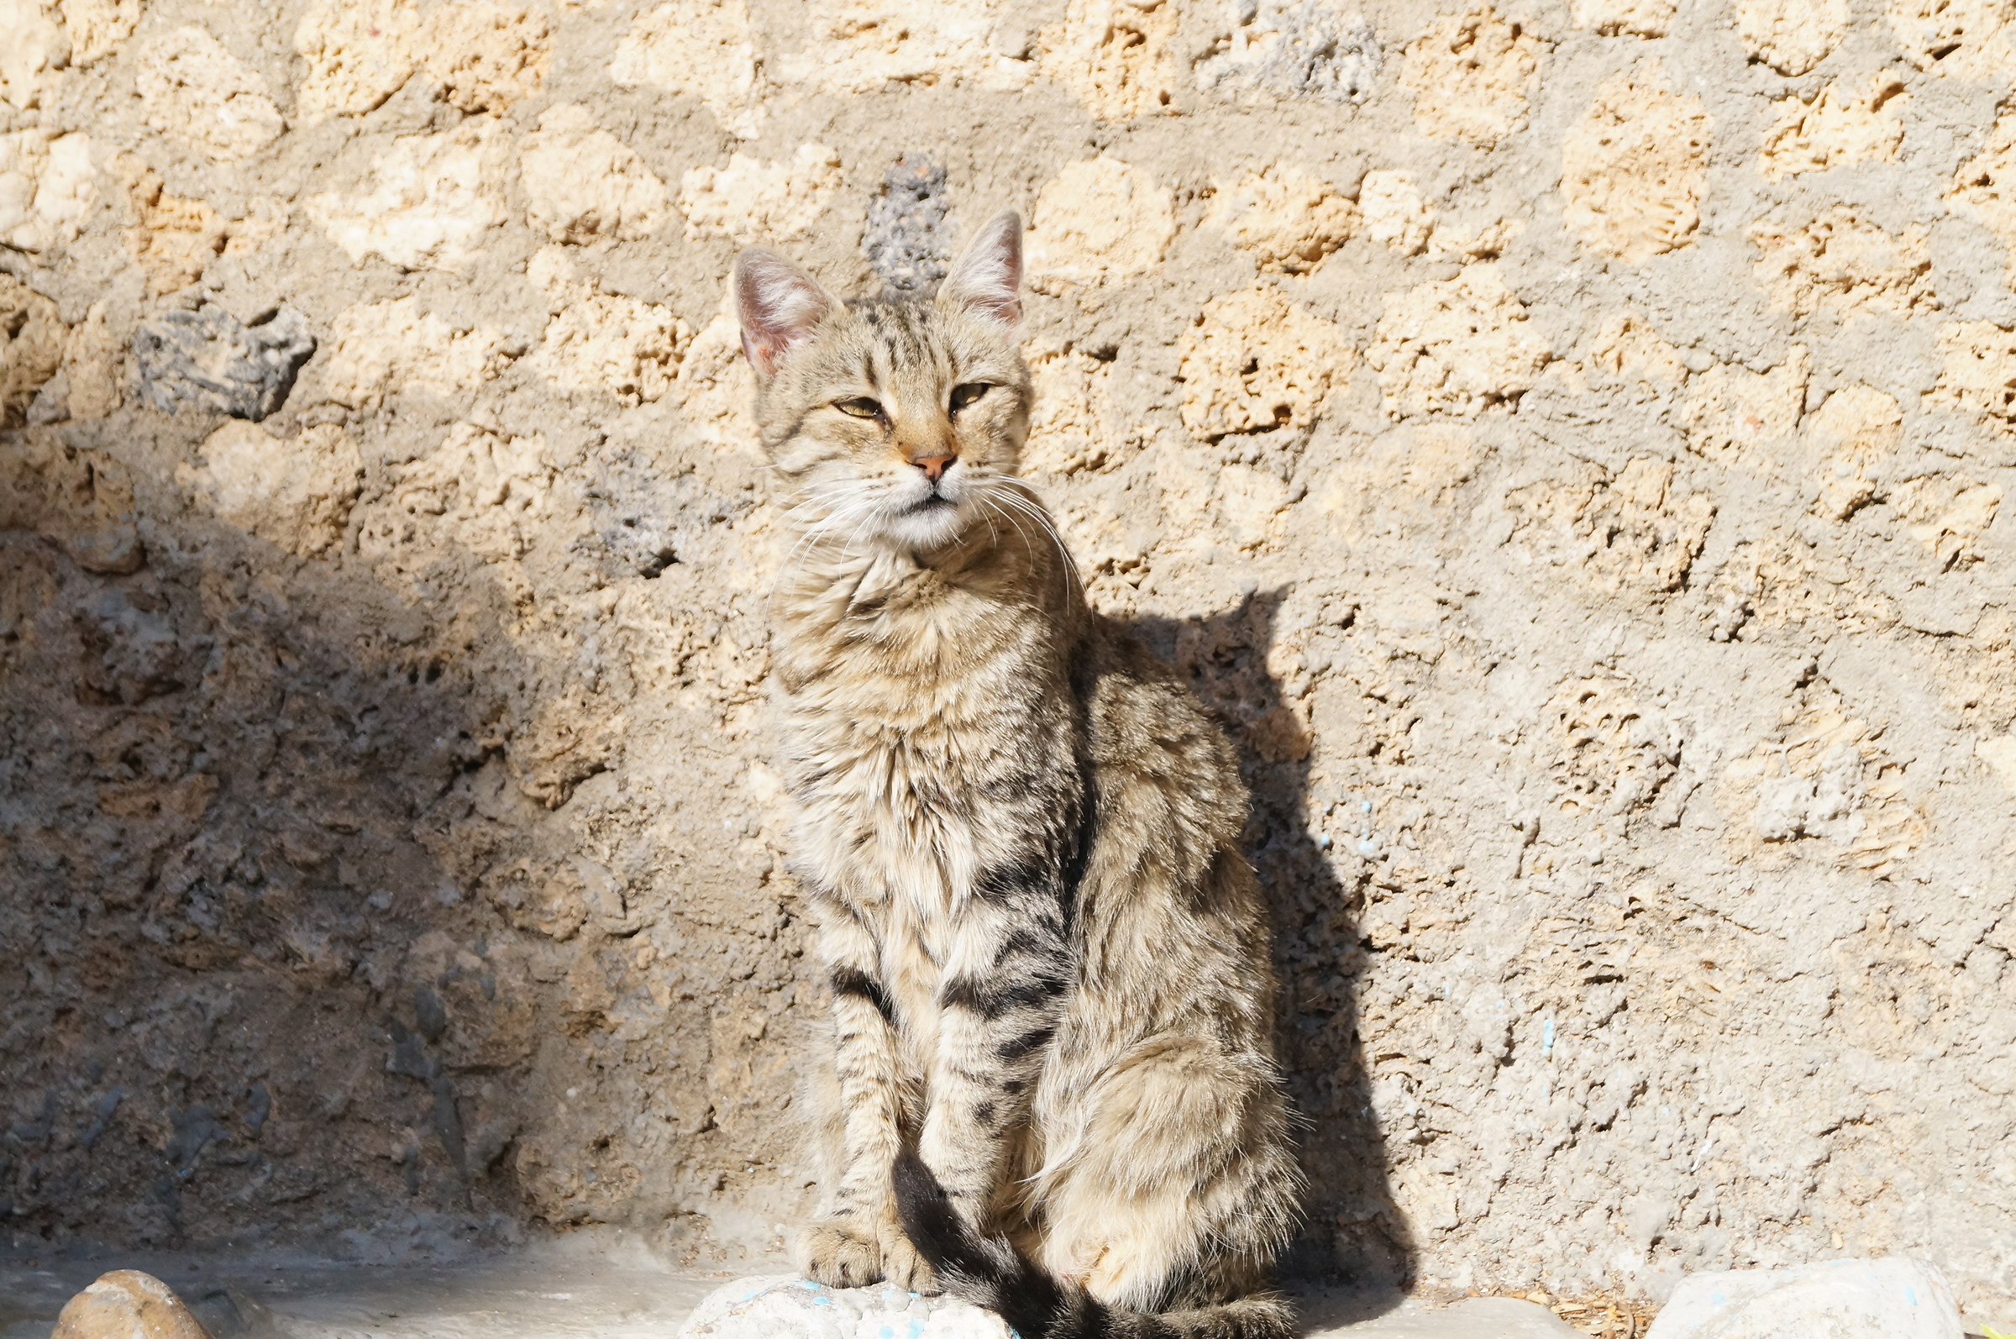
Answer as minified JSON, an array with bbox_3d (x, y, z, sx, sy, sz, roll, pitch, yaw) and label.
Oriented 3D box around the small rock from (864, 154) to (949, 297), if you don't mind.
[{"bbox_3d":[-0.045,-0.199,2.070,0.041,0.068,0.033,0,3,0],"label":"small rock"}]

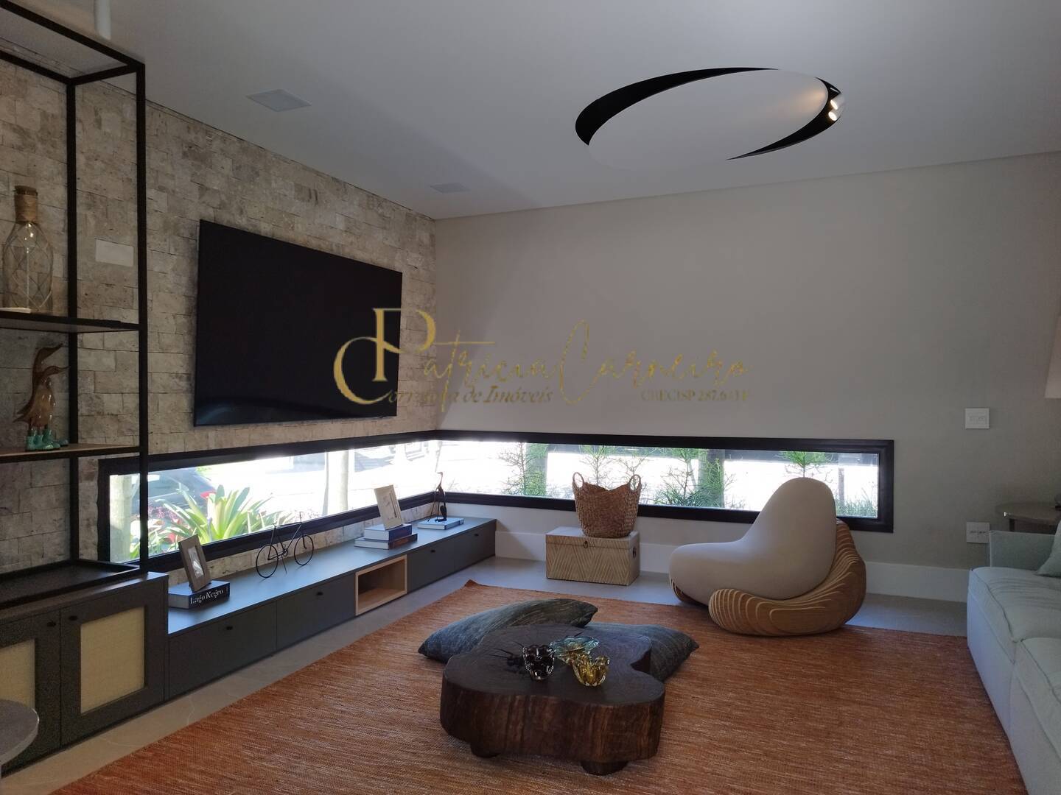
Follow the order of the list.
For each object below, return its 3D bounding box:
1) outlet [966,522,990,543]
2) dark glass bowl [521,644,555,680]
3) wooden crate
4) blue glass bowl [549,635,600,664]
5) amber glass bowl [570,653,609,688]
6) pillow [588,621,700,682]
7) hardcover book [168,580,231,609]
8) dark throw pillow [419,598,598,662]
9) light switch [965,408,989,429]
[{"bbox_3d":[2.711,0.821,4.638,0.122,0.122,0.012,0,0,23],"label":"outlet"},{"bbox_3d":[0.026,0.943,2.711,0.120,0.095,0.118,0,0,0],"label":"dark glass bowl"},{"bbox_3d":[0.434,1.096,5.324,0.578,0.299,0.335,0,0,20],"label":"wooden crate"},{"bbox_3d":[0.163,0.953,2.876,0.190,0.075,0.165,0,0,3],"label":"blue glass bowl"},{"bbox_3d":[0.205,0.943,2.651,0.135,0.095,0.125,0,0,4],"label":"amber glass bowl"},{"bbox_3d":[0.434,1.157,3.506,0.580,0.180,0.580,0,0,27],"label":"pillow"},{"bbox_3d":[-1.610,0.945,3.662,0.222,0.064,0.234,0,0,25],"label":"hardcover book"},{"bbox_3d":[-0.105,1.092,3.612,0.620,0.200,0.620,-20,-10,40],"label":"dark throw pillow"},{"bbox_3d":[2.705,0.128,4.636,0.122,0.122,0.012,0,0,23],"label":"light switch"}]

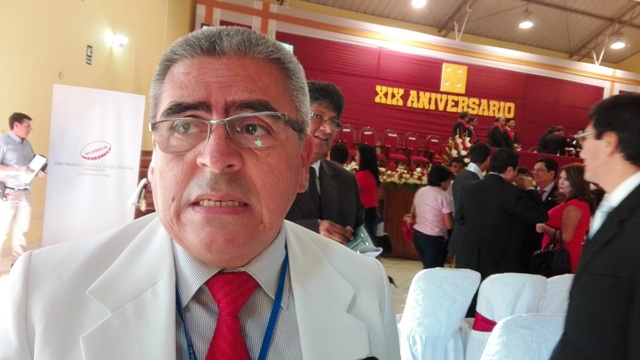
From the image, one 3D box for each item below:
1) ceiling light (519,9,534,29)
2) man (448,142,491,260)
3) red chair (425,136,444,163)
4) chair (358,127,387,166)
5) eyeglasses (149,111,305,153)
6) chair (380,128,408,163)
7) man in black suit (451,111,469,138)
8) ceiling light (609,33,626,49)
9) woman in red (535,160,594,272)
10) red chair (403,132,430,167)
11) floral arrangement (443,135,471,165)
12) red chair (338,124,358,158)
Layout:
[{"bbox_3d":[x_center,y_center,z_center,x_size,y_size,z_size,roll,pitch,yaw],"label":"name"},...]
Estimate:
[{"bbox_3d":[4.957,-3.877,11.000,0.400,0.450,0.400,4,4,-13],"label":"ceiling light"},{"bbox_3d":[1.232,0.537,3.864,0.420,1.700,0.520,2,6,-39],"label":"man"},{"bbox_3d":[2.737,-0.526,10.736,0.530,1.020,0.560,4,4,-13],"label":"red chair"},{"bbox_3d":[1.144,-0.682,10.370,0.530,1.020,0.560,4,4,-13],"label":"chair"},{"bbox_3d":[-0.093,-0.041,0.495,0.140,0.045,0.140,-5,-3,1],"label":"eyeglasses"},{"bbox_3d":[1.647,-0.625,10.486,0.530,1.020,0.560,4,4,-13],"label":"chair"},{"bbox_3d":[3.361,-0.852,11.263,0.420,1.680,0.500,5,4,-6],"label":"man in black suit"},{"bbox_3d":[7.532,-3.532,11.600,0.400,0.450,0.400,4,4,-13],"label":"ceiling light"},{"bbox_3d":[1.910,0.659,3.710,0.430,1.600,0.460,4,5,-18],"label":"woman in red"},{"bbox_3d":[2.161,-0.584,10.604,0.530,1.020,0.560,4,4,-13],"label":"red chair"},{"bbox_3d":[2.237,-0.444,7.400,0.500,0.650,0.450,4,4,-13],"label":"floral arrangement"},{"bbox_3d":[0.664,-0.727,10.259,0.530,1.020,0.560,4,4,-13],"label":"red chair"}]

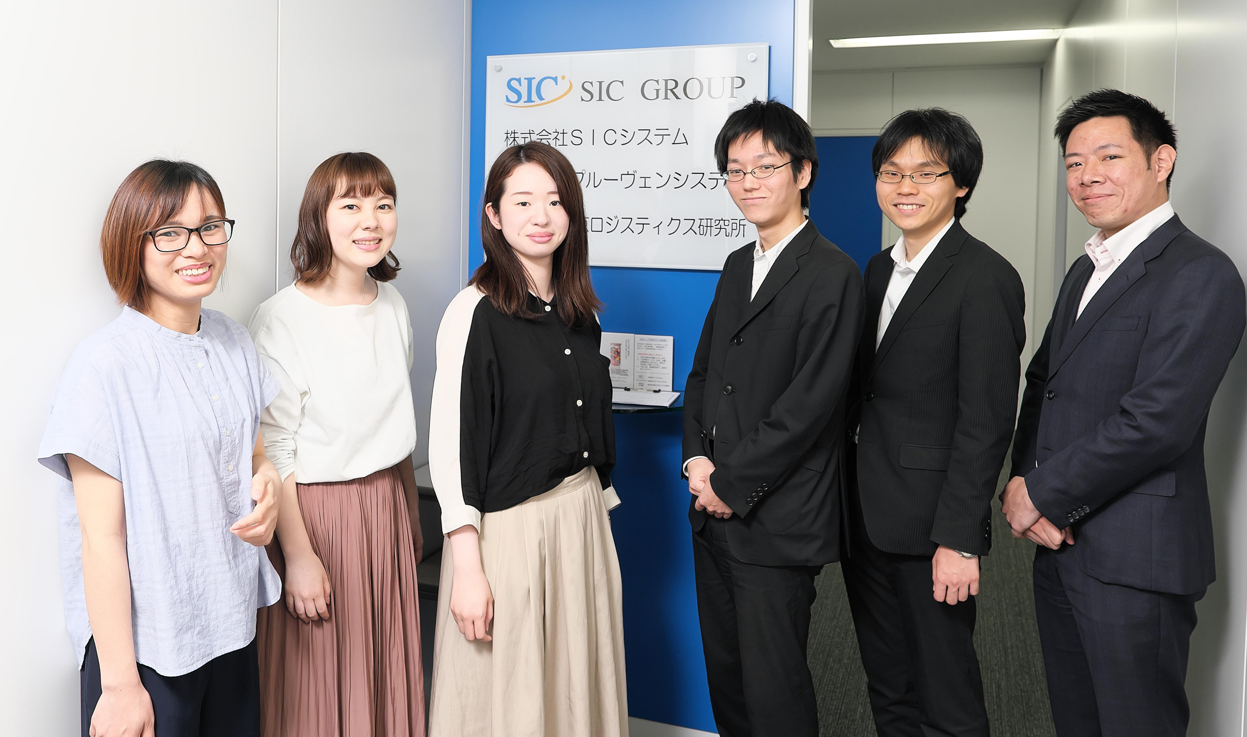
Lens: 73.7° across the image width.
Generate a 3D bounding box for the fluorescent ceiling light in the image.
[{"bbox_3d":[1.800,-1.869,4.677,1.220,0.060,0.180,3,4,17],"label":"fluorescent ceiling light"}]

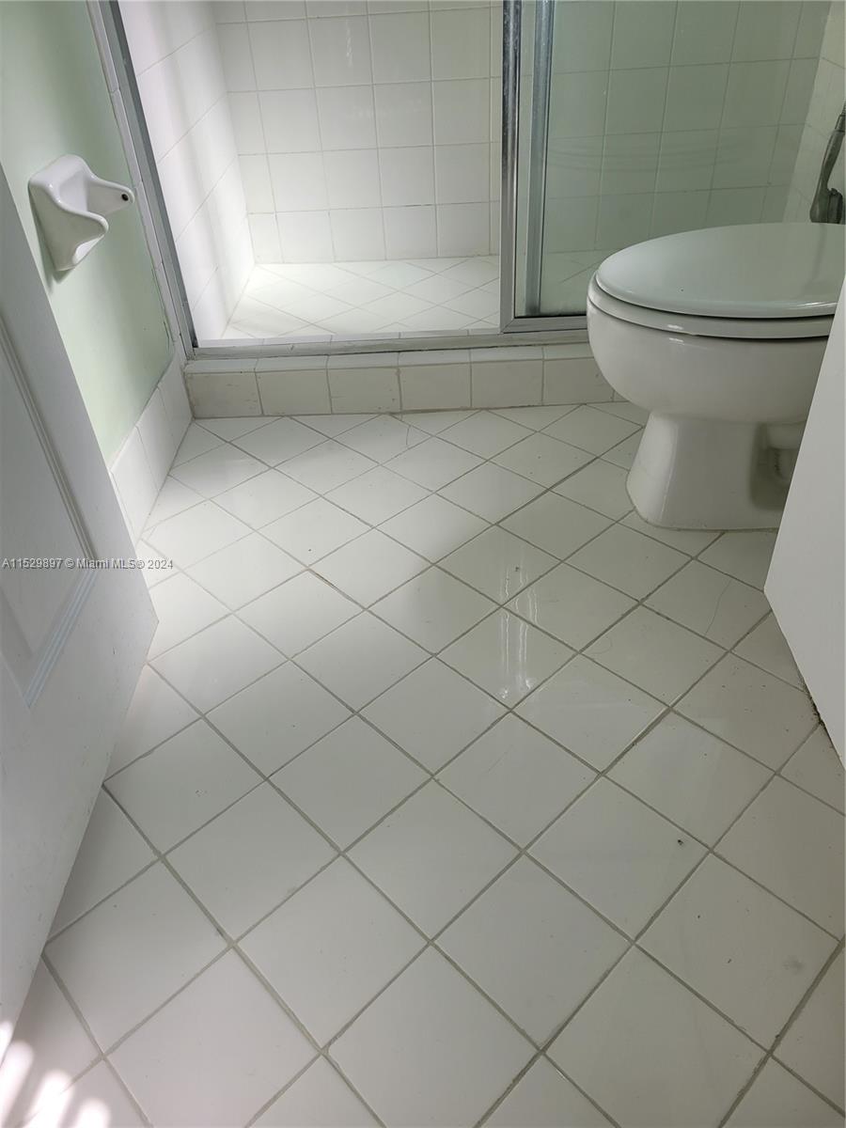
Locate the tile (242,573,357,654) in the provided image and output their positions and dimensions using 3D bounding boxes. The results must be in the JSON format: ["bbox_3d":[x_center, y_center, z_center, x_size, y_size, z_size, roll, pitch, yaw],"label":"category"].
[{"bbox_3d":[-0.199,0.080,1.351,0.151,0.009,0.151,-33,47,-32],"label":"tile"}]

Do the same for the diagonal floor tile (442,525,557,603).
[{"bbox_3d":[0.128,0.003,1.423,0.151,0.009,0.151,-33,47,-32],"label":"diagonal floor tile"}]

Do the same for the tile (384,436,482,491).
[{"bbox_3d":[0.024,-0.197,1.681,0.151,0.009,0.151,-33,47,-32],"label":"tile"}]

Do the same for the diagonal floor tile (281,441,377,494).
[{"bbox_3d":[-0.192,-0.192,1.690,0.148,0.009,0.148,-33,47,-32],"label":"diagonal floor tile"}]

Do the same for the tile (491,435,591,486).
[{"bbox_3d":[0.239,-0.203,1.674,0.148,0.009,0.148,-33,47,-32],"label":"tile"}]

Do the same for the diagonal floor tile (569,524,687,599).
[{"bbox_3d":[0.347,-0.004,1.429,0.151,0.008,0.151,-33,47,-32],"label":"diagonal floor tile"}]

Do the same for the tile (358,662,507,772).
[{"bbox_3d":[0.015,0.210,1.173,0.151,0.009,0.151,-33,47,-32],"label":"tile"}]

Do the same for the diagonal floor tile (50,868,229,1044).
[{"bbox_3d":[-0.318,0.426,0.941,0.151,0.009,0.151,-33,47,-32],"label":"diagonal floor tile"}]

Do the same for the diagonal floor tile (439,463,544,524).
[{"bbox_3d":[0.131,-0.132,1.593,0.151,0.009,0.151,-33,47,-32],"label":"diagonal floor tile"}]

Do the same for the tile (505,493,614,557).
[{"bbox_3d":[0.240,-0.068,1.518,0.151,0.009,0.151,-33,47,-32],"label":"tile"}]

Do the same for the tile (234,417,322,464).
[{"bbox_3d":[-0.304,-0.263,1.794,0.151,0.008,0.151,-33,47,-32],"label":"tile"}]

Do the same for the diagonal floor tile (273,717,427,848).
[{"bbox_3d":[-0.096,0.283,1.103,0.151,0.009,0.151,-33,47,-32],"label":"diagonal floor tile"}]

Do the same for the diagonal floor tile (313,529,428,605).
[{"bbox_3d":[-0.091,0.007,1.445,0.151,0.008,0.151,-33,47,-32],"label":"diagonal floor tile"}]

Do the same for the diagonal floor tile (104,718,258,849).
[{"bbox_3d":[-0.312,0.286,1.101,0.151,0.009,0.151,-33,47,-32],"label":"diagonal floor tile"}]

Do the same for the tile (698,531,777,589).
[{"bbox_3d":[0.562,-0.008,1.406,0.151,0.009,0.151,-33,47,-32],"label":"tile"}]

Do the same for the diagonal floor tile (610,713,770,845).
[{"bbox_3d":[0.342,0.273,1.087,0.151,0.009,0.151,-33,47,-32],"label":"diagonal floor tile"}]

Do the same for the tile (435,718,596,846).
[{"bbox_3d":[0.123,0.278,1.095,0.151,0.009,0.151,-33,47,-32],"label":"tile"}]

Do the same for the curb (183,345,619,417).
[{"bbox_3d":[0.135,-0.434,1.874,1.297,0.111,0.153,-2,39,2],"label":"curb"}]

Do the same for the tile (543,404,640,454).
[{"bbox_3d":[0.351,-0.274,1.755,0.148,0.009,0.148,-33,47,-32],"label":"tile"}]

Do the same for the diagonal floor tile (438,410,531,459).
[{"bbox_3d":[0.134,-0.268,1.762,0.151,0.009,0.151,-33,47,-32],"label":"diagonal floor tile"}]

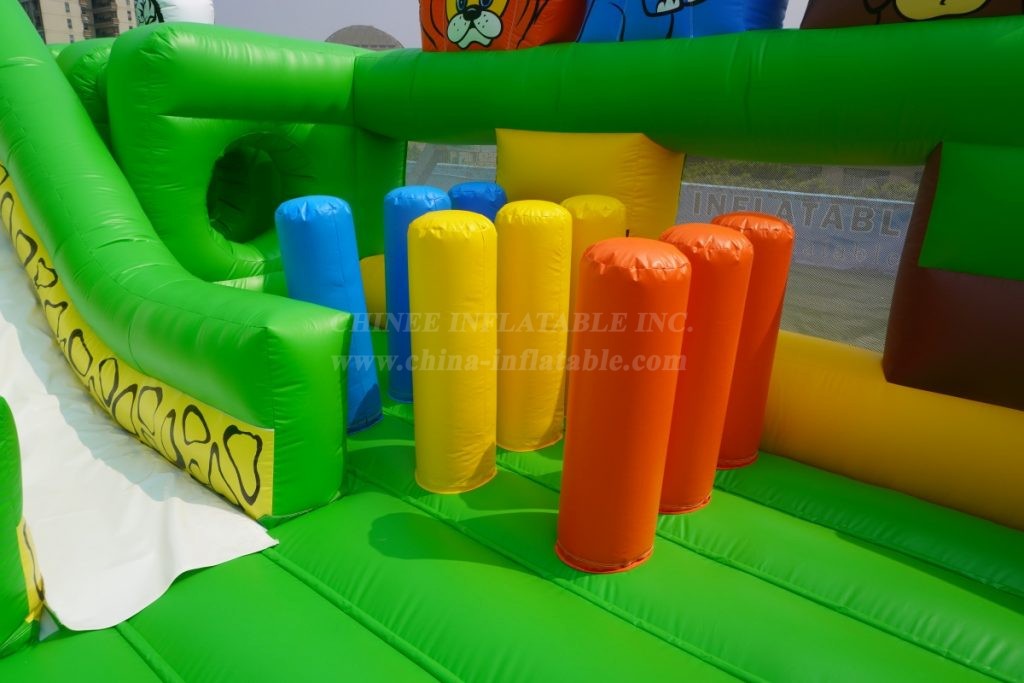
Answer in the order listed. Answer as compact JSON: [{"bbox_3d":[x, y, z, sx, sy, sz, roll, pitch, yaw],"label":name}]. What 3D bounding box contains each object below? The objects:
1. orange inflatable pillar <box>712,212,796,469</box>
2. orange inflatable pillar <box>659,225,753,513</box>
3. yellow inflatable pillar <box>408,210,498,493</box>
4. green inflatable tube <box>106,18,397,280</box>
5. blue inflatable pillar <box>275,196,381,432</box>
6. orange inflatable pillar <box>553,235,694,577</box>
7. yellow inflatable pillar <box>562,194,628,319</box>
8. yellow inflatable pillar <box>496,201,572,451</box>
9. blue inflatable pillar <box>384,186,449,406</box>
[{"bbox_3d":[1.007,-0.009,3.058,0.349,1.110,0.349,17,24,36],"label":"orange inflatable pillar"},{"bbox_3d":[0.759,0.116,2.947,0.371,1.211,0.371,17,23,33],"label":"orange inflatable pillar"},{"bbox_3d":[-0.254,0.045,3.044,0.377,1.215,0.377,1,19,0],"label":"yellow inflatable pillar"},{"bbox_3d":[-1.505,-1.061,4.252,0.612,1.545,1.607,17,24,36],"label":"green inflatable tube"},{"bbox_3d":[-0.945,-0.134,3.562,0.372,1.207,0.372,10,24,35],"label":"blue inflatable pillar"},{"bbox_3d":[0.400,0.238,2.539,0.378,1.212,0.378,3,20,-1],"label":"orange inflatable pillar"},{"bbox_3d":[0.442,-0.240,3.999,0.371,1.197,0.371,15,23,34],"label":"yellow inflatable pillar"},{"bbox_3d":[0.100,-0.079,3.447,0.369,1.220,0.369,1,19,0],"label":"yellow inflatable pillar"},{"bbox_3d":[-0.545,-0.277,3.993,0.373,1.209,0.373,2,19,-1],"label":"blue inflatable pillar"}]

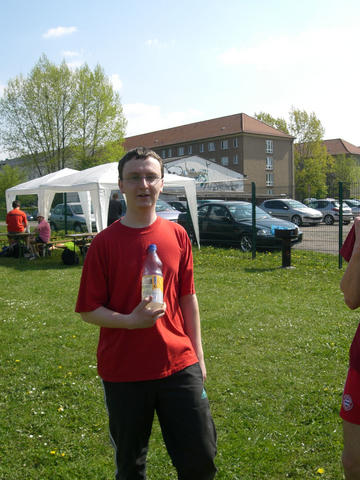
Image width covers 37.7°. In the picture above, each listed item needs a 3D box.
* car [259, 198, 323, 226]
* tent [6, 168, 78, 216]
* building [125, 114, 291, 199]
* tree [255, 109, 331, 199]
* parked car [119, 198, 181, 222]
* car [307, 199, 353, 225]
[{"bbox_3d":[5.850,-1.588,29.000,1.660,1.430,3.840,-3,5,-33],"label":"car"},{"bbox_3d":[-3.710,-1.128,17.300,3.000,2.430,3.000,-4,5,-38],"label":"tent"},{"bbox_3d":[1.274,-15.485,111.920,12.000,17.200,50.000,-4,5,-35],"label":"building"},{"bbox_3d":[23.264,-16.668,108.000,14.000,19.500,13.000,0,4,12],"label":"tree"},{"bbox_3d":[-1.650,-0.847,20.000,1.700,1.430,4.200,-3,5,-34],"label":"parked car"},{"bbox_3d":[7.950,-1.764,30.900,1.680,1.460,4.000,-4,5,-37],"label":"car"}]

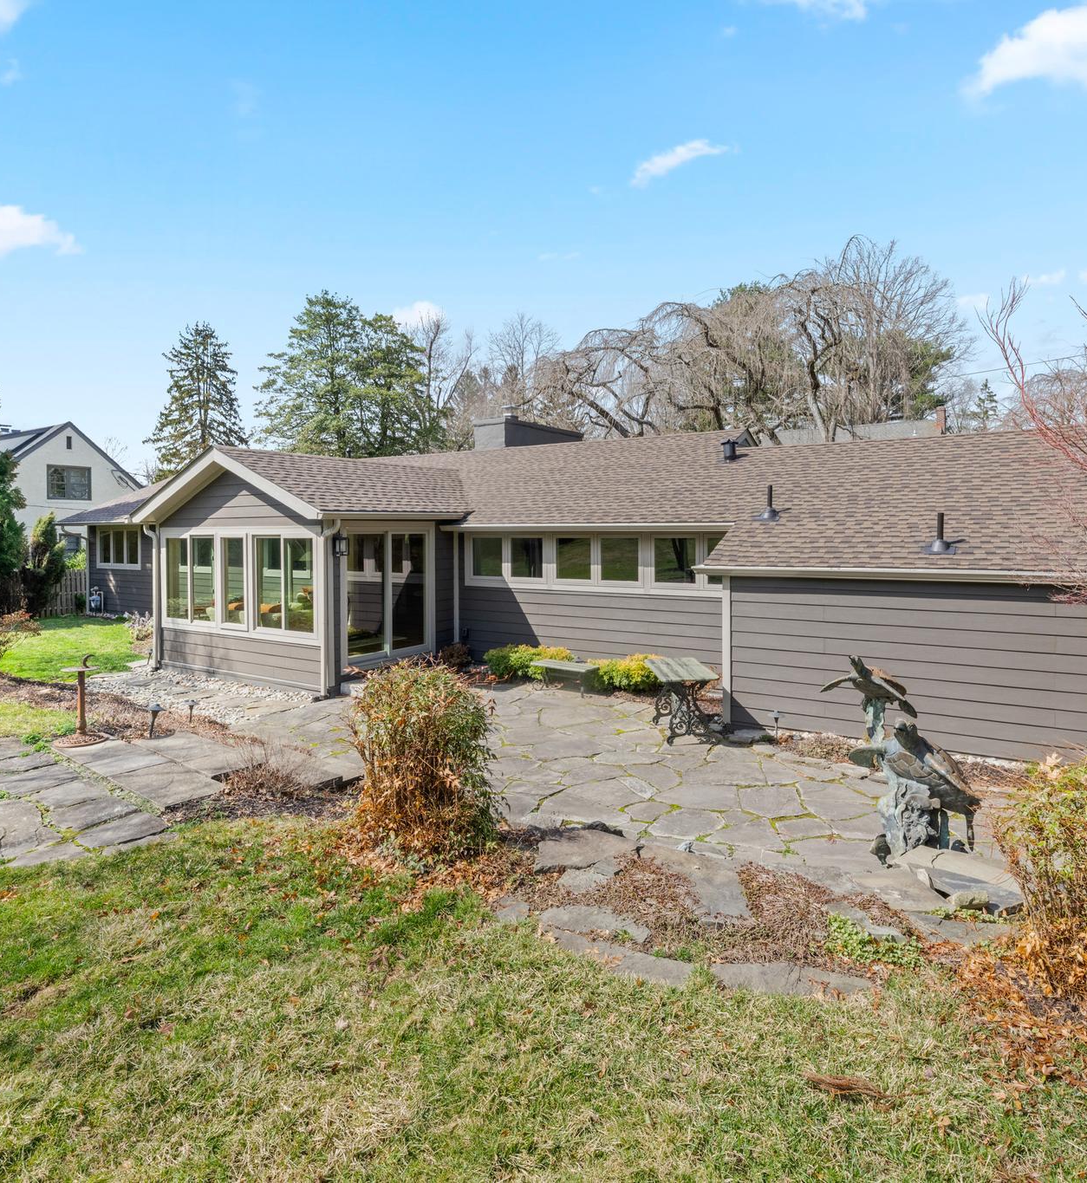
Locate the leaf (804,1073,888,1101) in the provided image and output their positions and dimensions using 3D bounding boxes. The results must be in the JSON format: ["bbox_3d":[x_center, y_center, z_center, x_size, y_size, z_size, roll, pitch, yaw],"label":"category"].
[{"bbox_3d":[1.210,1.985,2.760,0.330,0.050,0.120,1,4,16],"label":"leaf"}]

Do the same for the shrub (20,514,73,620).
[{"bbox_3d":[-13.200,-0.720,18.300,1.300,2.750,1.200,-4,5,-37],"label":"shrub"}]

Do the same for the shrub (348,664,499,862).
[{"bbox_3d":[-0.930,1.170,5.300,1.050,1.360,1.000,0,4,0],"label":"shrub"}]

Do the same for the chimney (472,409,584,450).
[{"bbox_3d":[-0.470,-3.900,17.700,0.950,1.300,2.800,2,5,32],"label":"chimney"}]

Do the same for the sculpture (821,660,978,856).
[{"bbox_3d":[2.690,1.200,5.220,1.100,1.400,0.750,3,5,37],"label":"sculpture"}]

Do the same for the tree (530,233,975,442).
[{"bbox_3d":[7.600,-6.300,26.000,15.000,13.200,12.500,1,4,16],"label":"tree"}]

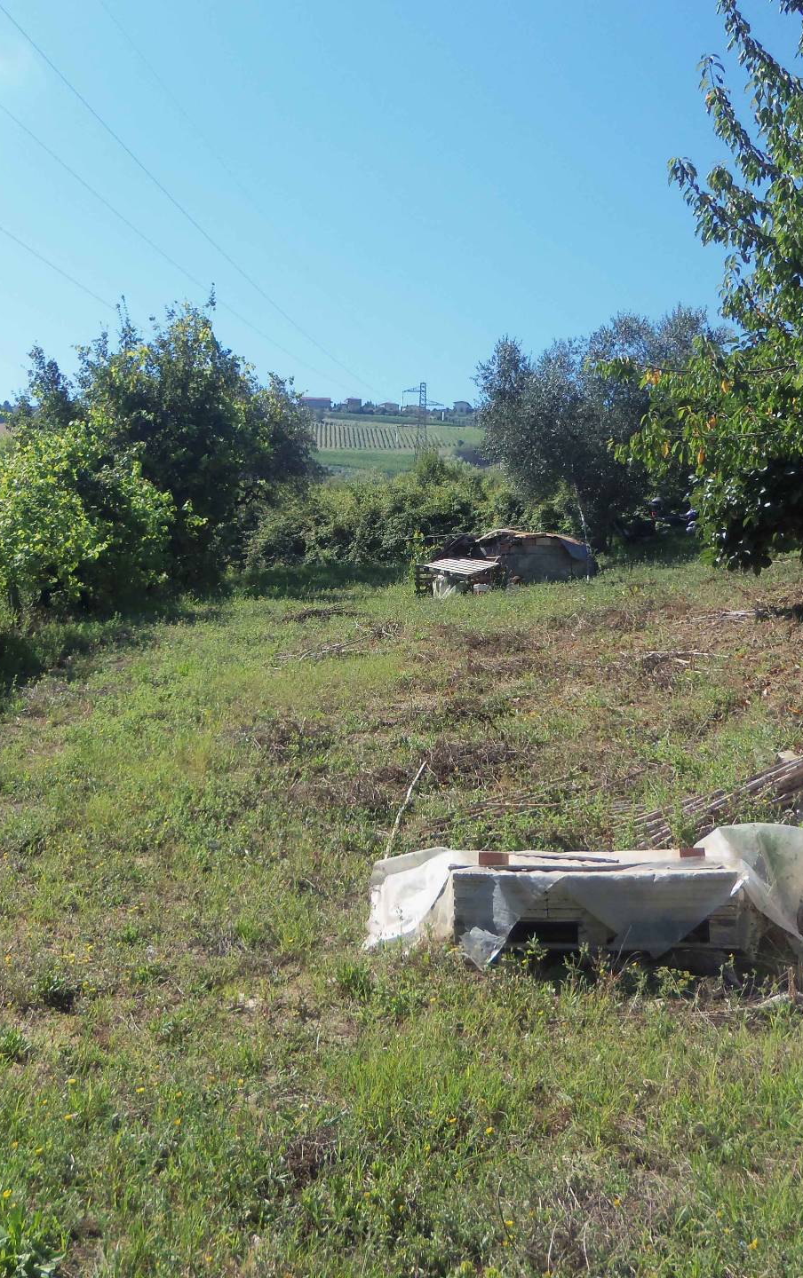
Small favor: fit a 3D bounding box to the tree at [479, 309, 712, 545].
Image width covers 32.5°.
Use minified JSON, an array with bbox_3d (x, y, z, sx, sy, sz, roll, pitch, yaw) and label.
[{"bbox_3d":[3.424,-3.682,25.000,4.300,4.300,4.000,0,7,0],"label":"tree"}]

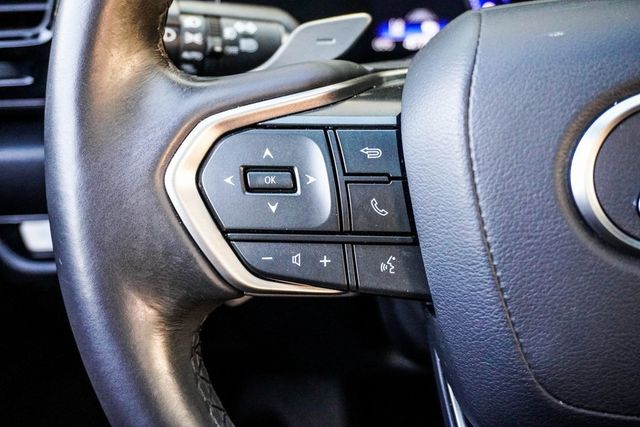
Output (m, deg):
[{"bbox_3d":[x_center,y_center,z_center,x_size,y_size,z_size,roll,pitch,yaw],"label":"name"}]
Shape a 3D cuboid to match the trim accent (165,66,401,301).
[{"bbox_3d":[-0.011,-0.010,0.250,0.076,0.070,0.023,-2,2,2],"label":"trim accent"}]

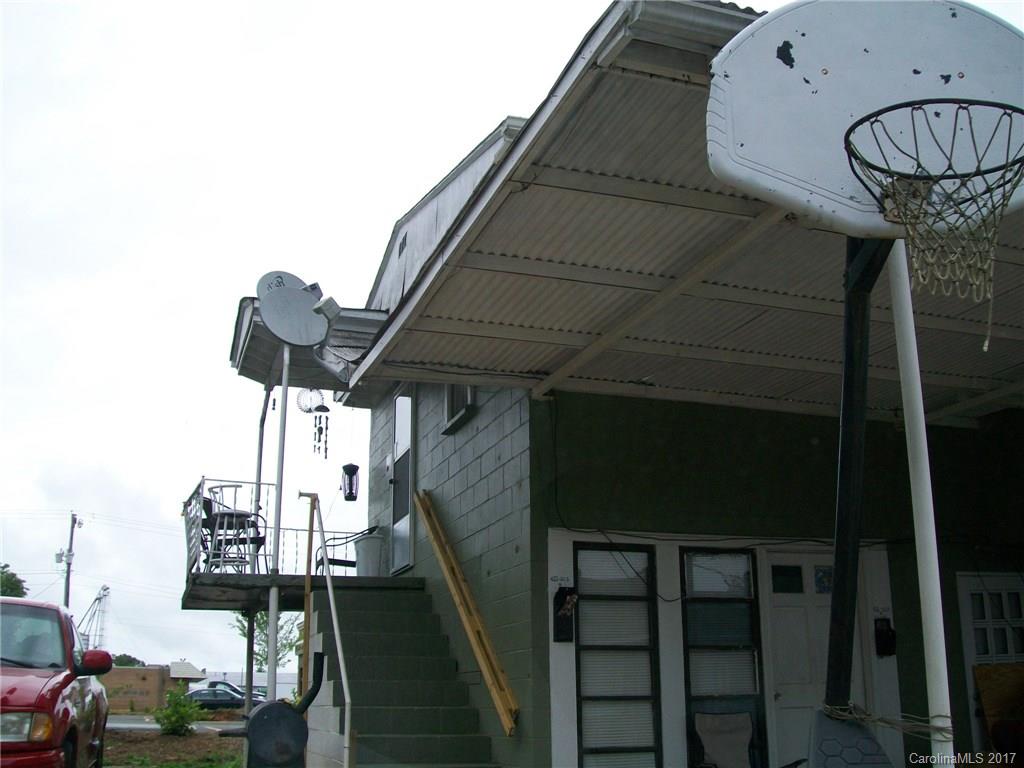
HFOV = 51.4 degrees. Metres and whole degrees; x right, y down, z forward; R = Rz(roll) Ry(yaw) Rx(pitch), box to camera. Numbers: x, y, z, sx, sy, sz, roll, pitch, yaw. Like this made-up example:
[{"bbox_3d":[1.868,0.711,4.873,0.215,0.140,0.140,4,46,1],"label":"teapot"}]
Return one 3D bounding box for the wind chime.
[{"bbox_3d":[-2.421,0.482,12.988,0.400,0.820,0.220,5,-17,-18],"label":"wind chime"}]

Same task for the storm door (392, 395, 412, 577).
[{"bbox_3d":[-1.214,1.024,11.614,0.050,2.040,0.920,5,-17,-18],"label":"storm door"}]

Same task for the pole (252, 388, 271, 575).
[{"bbox_3d":[-2.973,1.243,12.620,0.085,2.500,0.070,5,-17,-18],"label":"pole"}]

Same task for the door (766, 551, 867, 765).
[{"bbox_3d":[2.329,2.291,8.117,0.900,2.030,0.050,5,-17,-18],"label":"door"}]

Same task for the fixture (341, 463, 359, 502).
[{"bbox_3d":[-1.946,1.182,12.775,0.190,0.430,0.190,5,-17,-18],"label":"fixture"}]

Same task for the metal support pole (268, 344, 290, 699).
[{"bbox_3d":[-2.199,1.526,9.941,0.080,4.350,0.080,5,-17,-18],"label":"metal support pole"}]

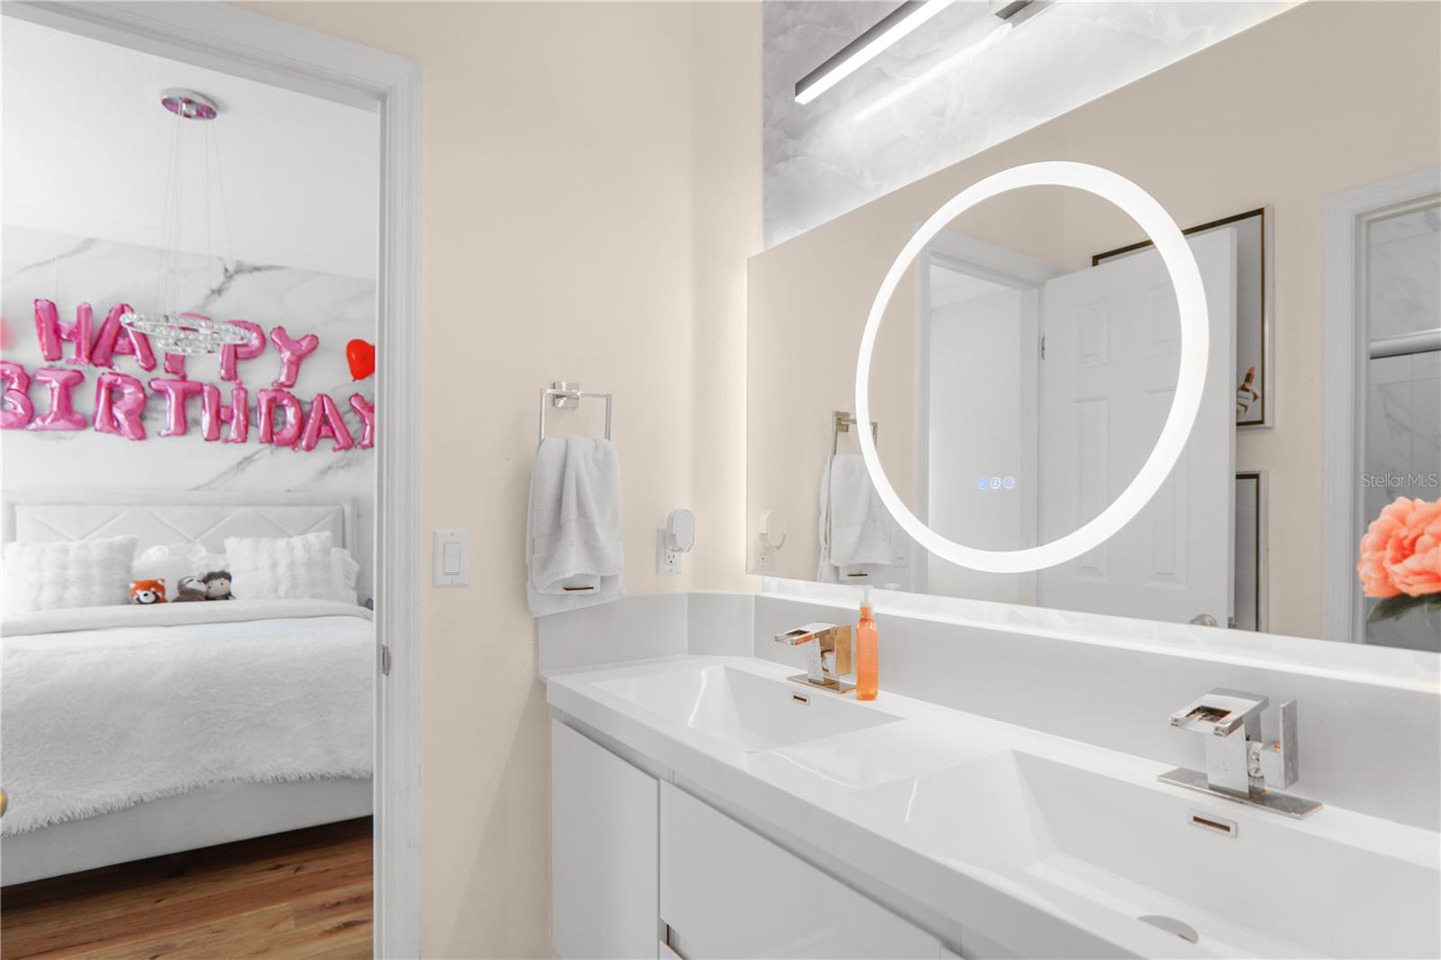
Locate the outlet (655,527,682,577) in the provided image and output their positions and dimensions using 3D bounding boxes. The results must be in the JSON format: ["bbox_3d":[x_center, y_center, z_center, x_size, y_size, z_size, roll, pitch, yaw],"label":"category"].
[{"bbox_3d":[-0.122,0.173,1.730,0.070,0.115,0.010,1,-2,-34],"label":"outlet"}]

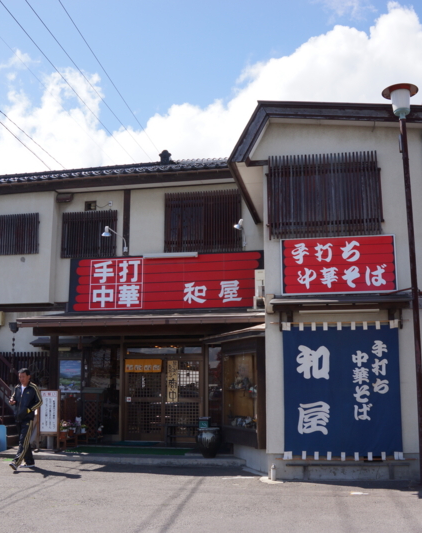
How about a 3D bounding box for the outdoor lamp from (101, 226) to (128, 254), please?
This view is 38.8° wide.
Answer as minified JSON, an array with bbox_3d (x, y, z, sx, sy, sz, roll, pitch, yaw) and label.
[{"bbox_3d":[-2.094,-0.572,13.358,0.220,0.380,1.300,-2,-11,11],"label":"outdoor lamp"}]

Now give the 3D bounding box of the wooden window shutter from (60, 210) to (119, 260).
[{"bbox_3d":[-2.668,-0.685,13.260,1.288,1.024,0.100,-2,-9,12],"label":"wooden window shutter"}]

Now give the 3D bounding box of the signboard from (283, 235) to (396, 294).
[{"bbox_3d":[2.022,-0.019,9.479,1.830,0.910,0.100,-2,-6,11],"label":"signboard"}]

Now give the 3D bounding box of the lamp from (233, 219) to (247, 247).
[{"bbox_3d":[0.632,-0.719,12.876,0.220,0.460,1.200,-2,-11,11],"label":"lamp"}]

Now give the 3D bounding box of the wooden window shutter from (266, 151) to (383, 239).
[{"bbox_3d":[1.866,-1.192,9.943,1.844,1.405,0.140,-2,-9,10],"label":"wooden window shutter"}]

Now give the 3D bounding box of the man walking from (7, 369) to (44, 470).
[{"bbox_3d":[-3.318,2.674,10.640,0.540,1.720,0.480,-6,-11,32],"label":"man walking"}]

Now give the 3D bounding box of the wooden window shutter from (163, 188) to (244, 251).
[{"bbox_3d":[-0.175,-1.031,13.692,1.809,1.429,0.100,-2,-11,11],"label":"wooden window shutter"}]

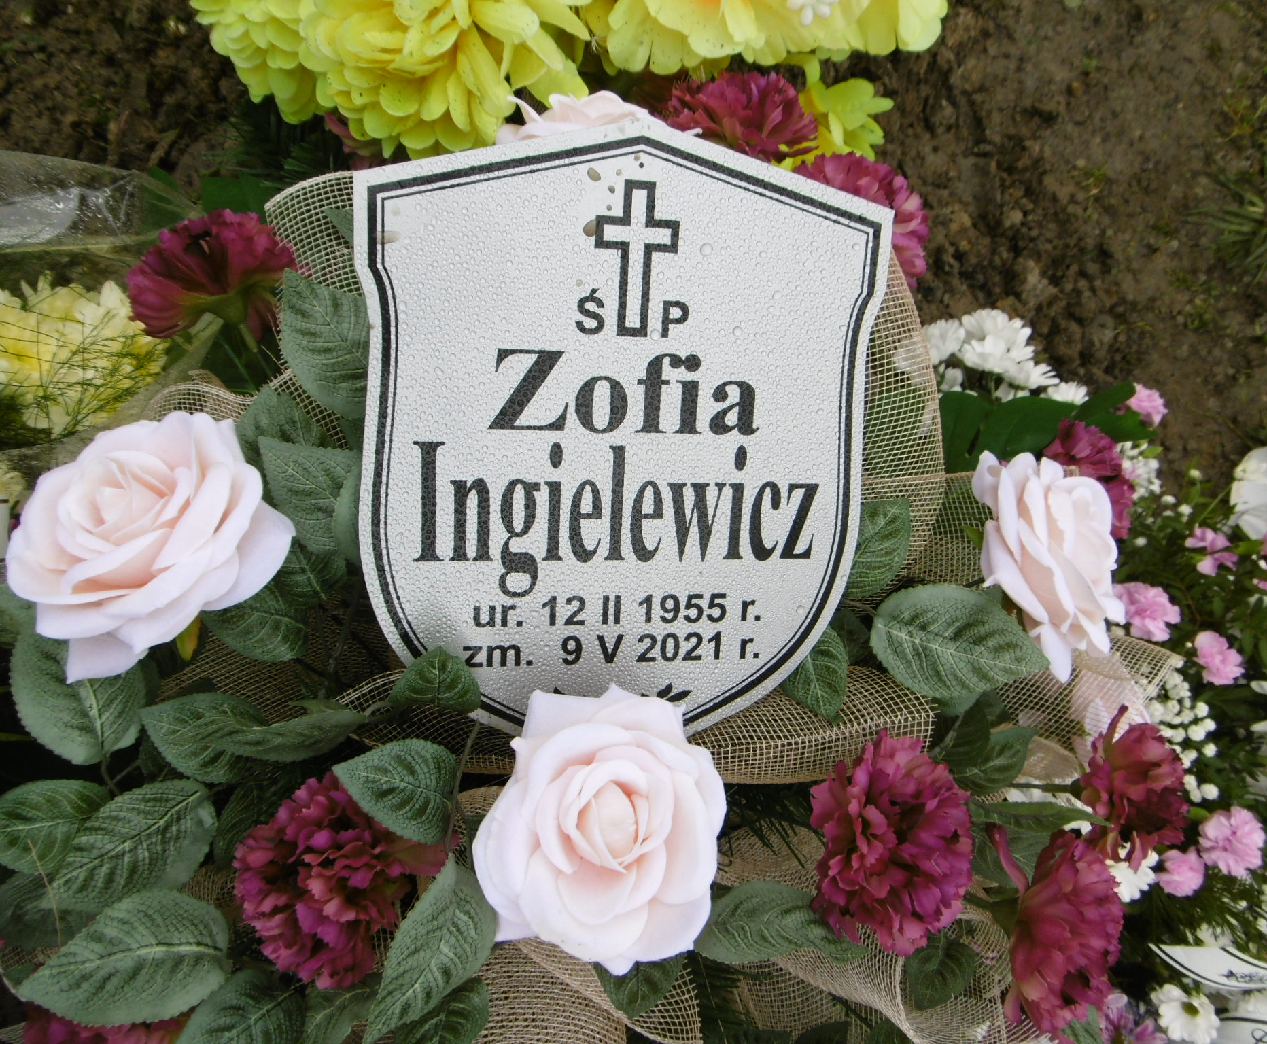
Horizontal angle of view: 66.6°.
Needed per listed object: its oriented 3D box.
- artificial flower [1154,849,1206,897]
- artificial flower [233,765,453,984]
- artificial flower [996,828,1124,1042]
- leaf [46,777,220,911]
[{"bbox_3d":[0.340,0.217,0.600,0.034,0.030,0.034,0,63,13],"label":"artificial flower"},{"bbox_3d":[-0.132,0.159,0.435,0.088,0.065,0.092,0,73,15],"label":"artificial flower"},{"bbox_3d":[0.202,0.195,0.455,0.056,0.086,0.082,19,12,37],"label":"artificial flower"},{"bbox_3d":[-0.226,0.144,0.435,0.080,0.014,0.049,-31,75,-9],"label":"leaf"}]

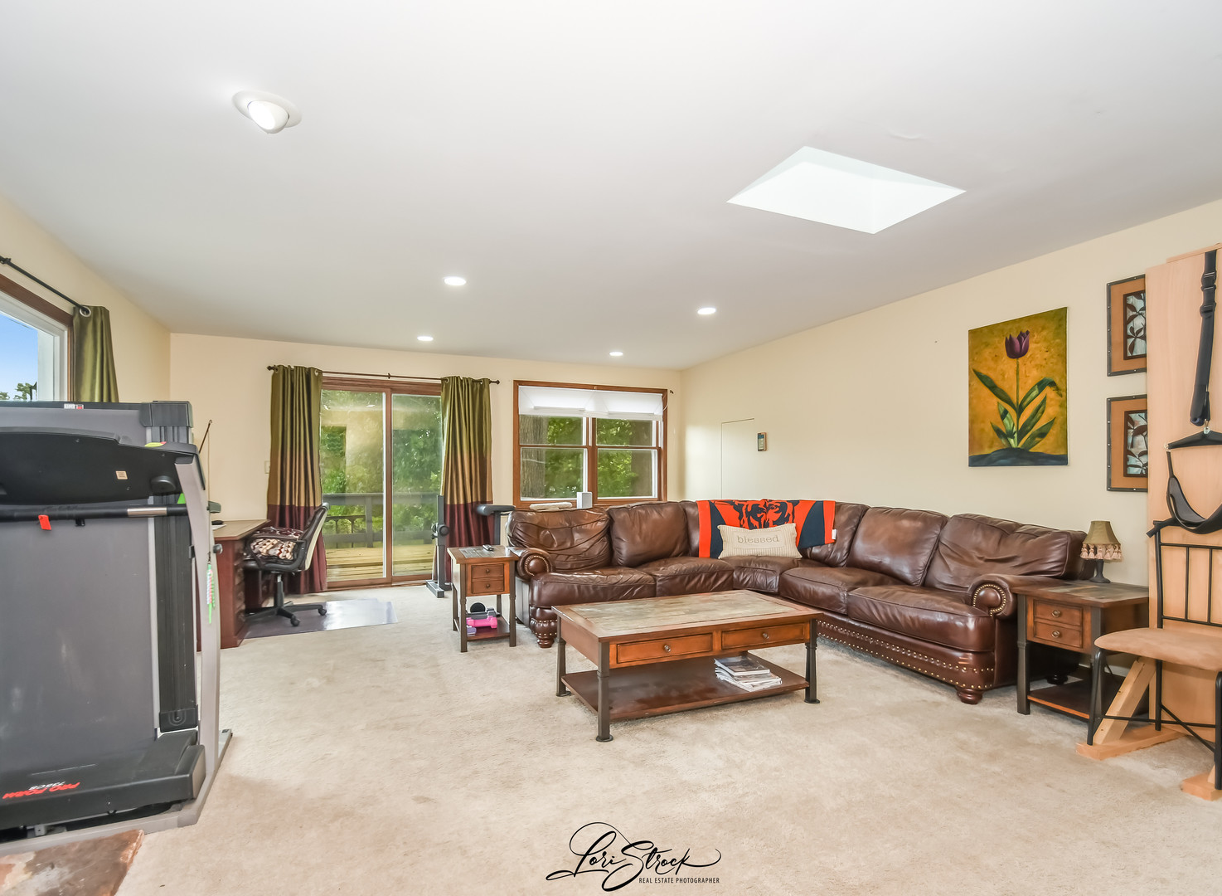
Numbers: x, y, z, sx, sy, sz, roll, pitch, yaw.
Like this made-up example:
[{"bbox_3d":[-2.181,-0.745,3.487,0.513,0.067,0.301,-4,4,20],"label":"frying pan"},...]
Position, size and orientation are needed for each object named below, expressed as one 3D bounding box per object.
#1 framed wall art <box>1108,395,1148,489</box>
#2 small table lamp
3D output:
[{"bbox_3d":[2.960,-0.025,3.075,0.030,0.540,0.390,1,-3,-25],"label":"framed wall art"},{"bbox_3d":[2.458,0.521,2.823,0.155,0.300,0.155,1,-3,-25],"label":"small table lamp"}]

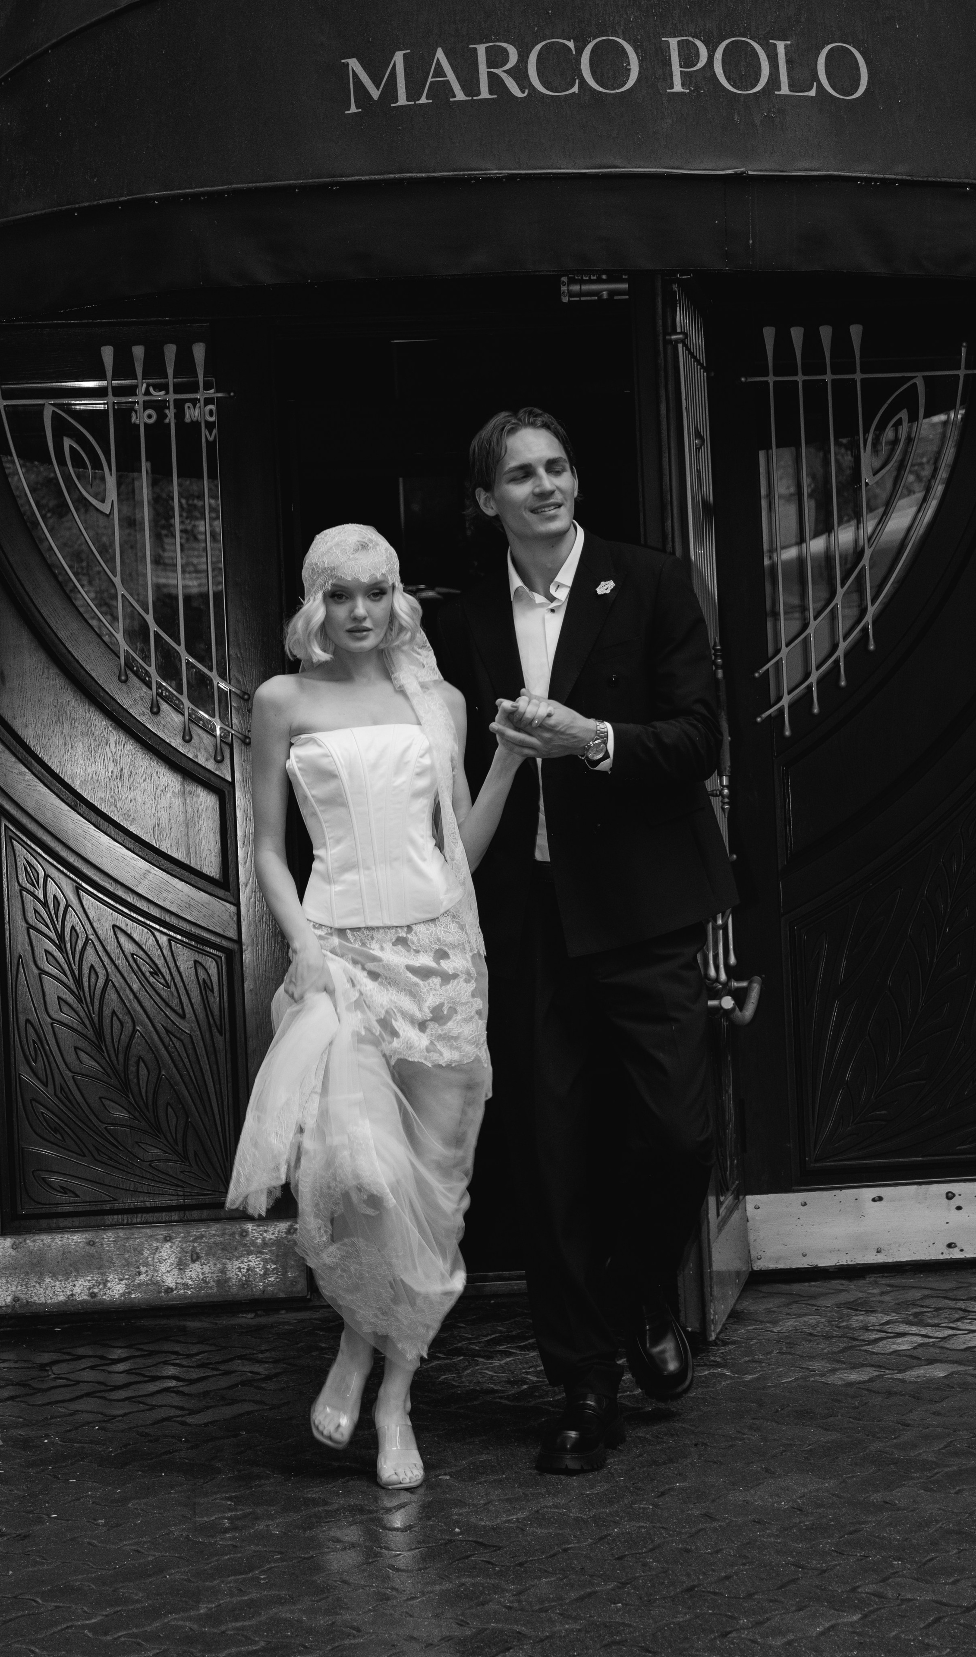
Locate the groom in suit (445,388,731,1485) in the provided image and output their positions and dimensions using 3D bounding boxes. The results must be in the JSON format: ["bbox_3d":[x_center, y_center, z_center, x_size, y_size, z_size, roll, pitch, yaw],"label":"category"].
[{"bbox_3d":[0.183,0.183,6.363,0.560,1.890,0.550,-2,1,6],"label":"groom in suit"}]

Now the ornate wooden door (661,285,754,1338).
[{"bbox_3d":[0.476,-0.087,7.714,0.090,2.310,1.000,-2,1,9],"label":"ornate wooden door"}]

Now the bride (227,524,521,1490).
[{"bbox_3d":[-0.205,0.302,6.174,0.520,1.690,0.500,-2,1,1],"label":"bride"}]

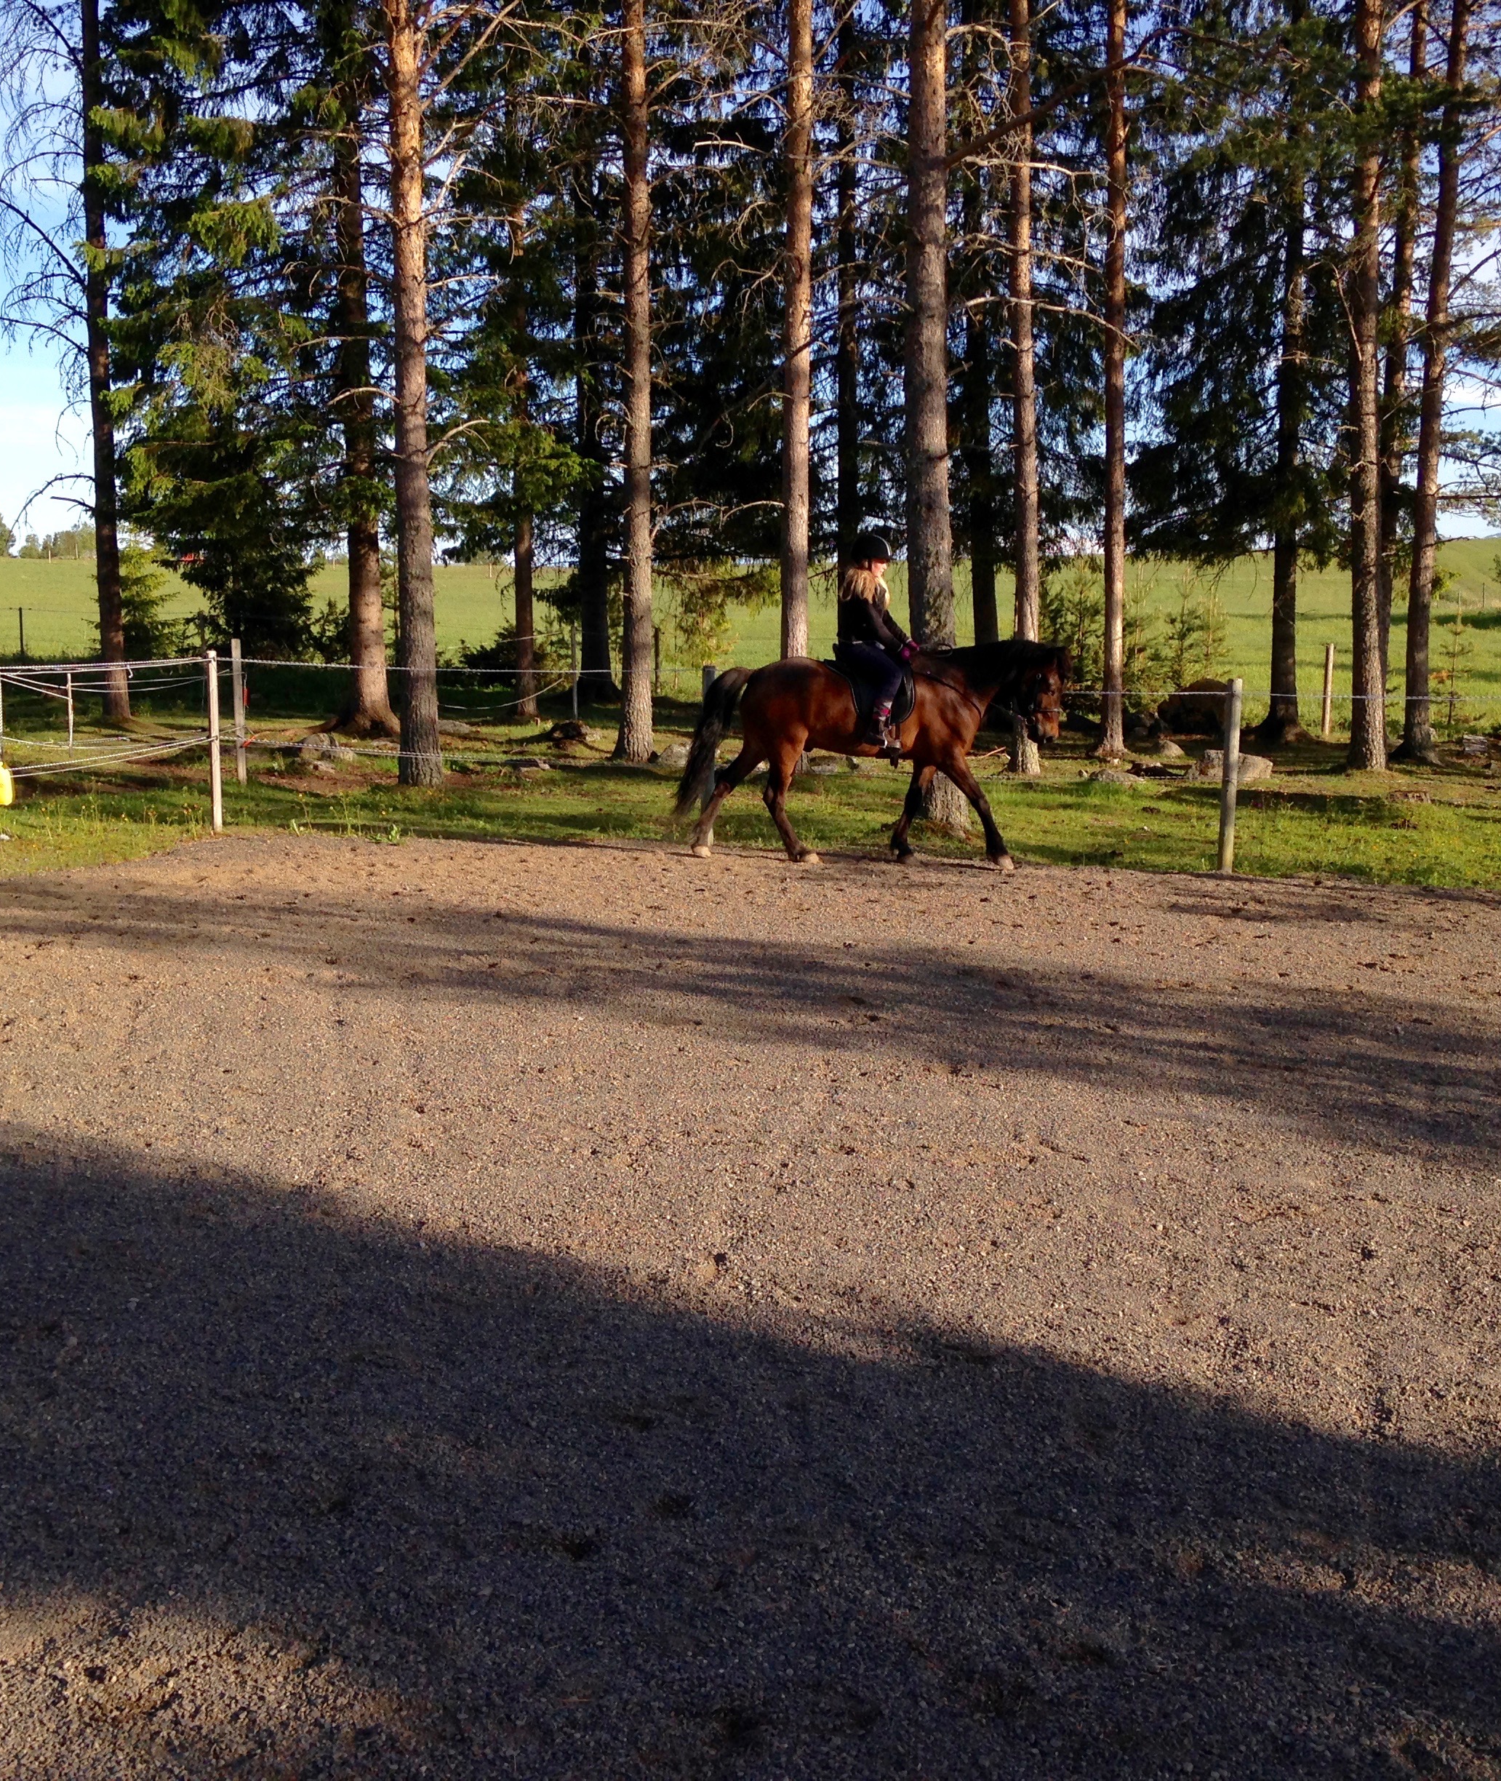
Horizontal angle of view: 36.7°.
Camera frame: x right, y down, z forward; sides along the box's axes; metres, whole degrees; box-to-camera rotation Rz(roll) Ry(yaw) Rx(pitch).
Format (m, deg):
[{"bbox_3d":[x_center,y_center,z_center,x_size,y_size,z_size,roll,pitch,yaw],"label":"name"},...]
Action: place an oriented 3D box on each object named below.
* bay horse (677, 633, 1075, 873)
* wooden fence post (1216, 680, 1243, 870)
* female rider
[{"bbox_3d":[0.796,-0.922,15.300,2.680,1.530,0.550,2,7,17],"label":"bay horse"},{"bbox_3d":[3.169,-0.748,14.900,0.092,1.282,0.092,3,7,27],"label":"wooden fence post"},{"bbox_3d":[0.826,-1.664,15.270,0.520,1.470,0.520,2,7,17],"label":"female rider"}]

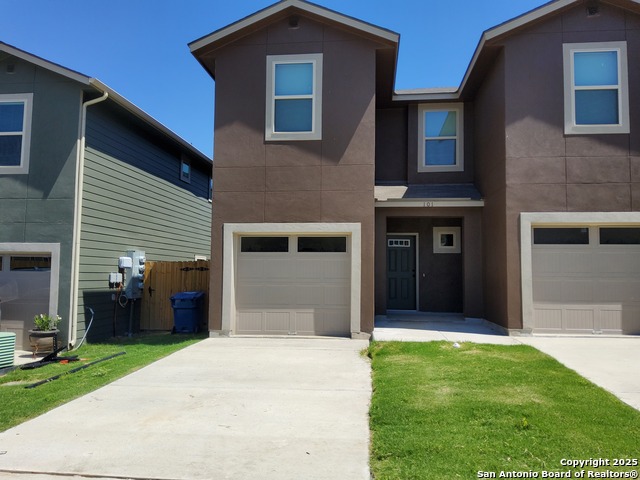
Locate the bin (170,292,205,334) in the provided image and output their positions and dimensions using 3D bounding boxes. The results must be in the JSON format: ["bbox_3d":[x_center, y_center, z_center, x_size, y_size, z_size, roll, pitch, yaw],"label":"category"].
[{"bbox_3d":[-3.333,1.819,12.138,0.640,1.050,0.760,0,-4,7],"label":"bin"}]

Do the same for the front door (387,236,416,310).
[{"bbox_3d":[2.134,0.880,12.962,0.900,2.020,0.060,0,-4,7],"label":"front door"}]

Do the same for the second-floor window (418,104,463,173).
[{"bbox_3d":[3.147,-2.657,12.475,1.170,1.800,0.110,0,-4,7],"label":"second-floor window"}]

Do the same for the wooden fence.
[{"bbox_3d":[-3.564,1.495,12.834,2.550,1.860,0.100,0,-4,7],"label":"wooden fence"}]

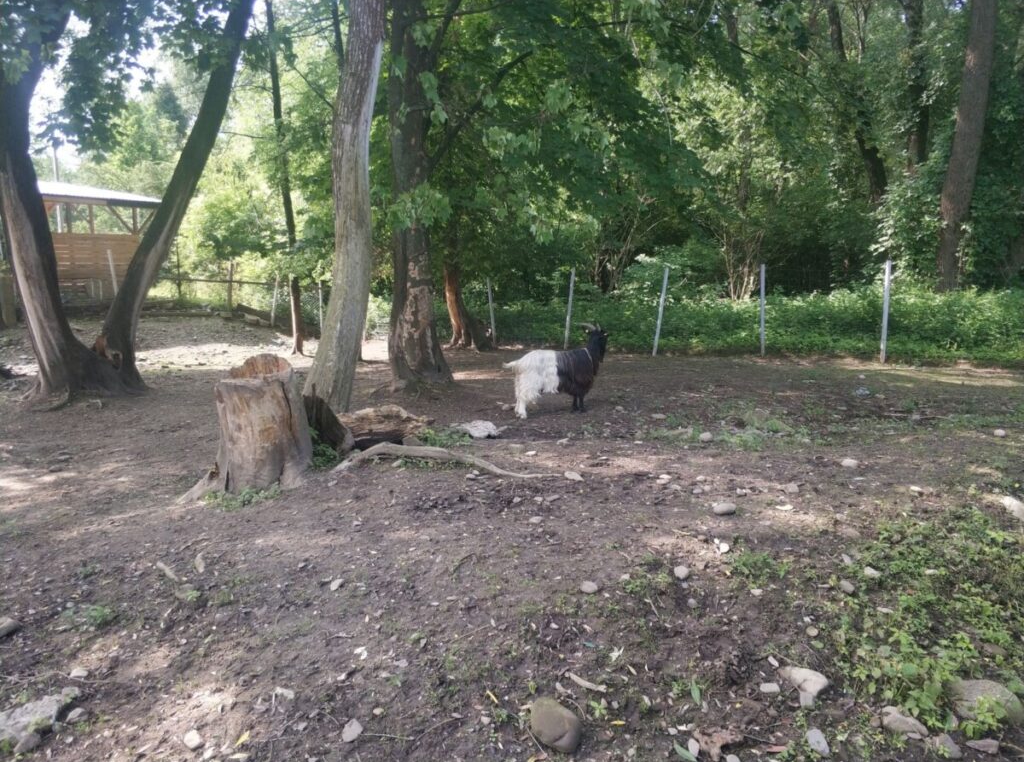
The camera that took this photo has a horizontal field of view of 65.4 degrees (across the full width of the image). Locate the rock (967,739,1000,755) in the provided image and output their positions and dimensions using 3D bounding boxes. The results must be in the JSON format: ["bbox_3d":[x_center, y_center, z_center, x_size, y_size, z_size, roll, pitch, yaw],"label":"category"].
[{"bbox_3d":[1.542,1.195,2.610,0.100,0.036,0.050,0,6,0],"label":"rock"}]

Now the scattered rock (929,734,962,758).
[{"bbox_3d":[1.359,1.140,2.496,0.090,0.055,0.080,-2,7,-20],"label":"scattered rock"}]

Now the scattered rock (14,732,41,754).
[{"bbox_3d":[-1.591,1.190,2.620,0.075,0.045,0.062,0,6,0],"label":"scattered rock"}]

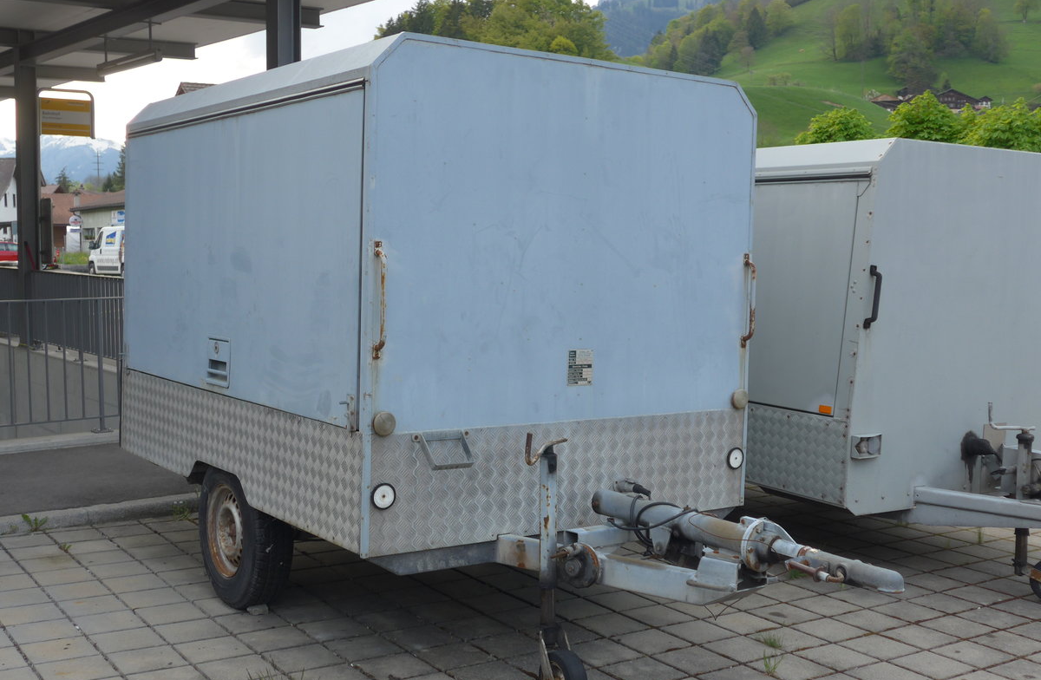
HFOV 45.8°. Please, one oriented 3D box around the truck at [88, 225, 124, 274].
[{"bbox_3d":[-16.550,-3.750,52.400,2.050,2.270,5.200,-3,6,-44],"label":"truck"}]

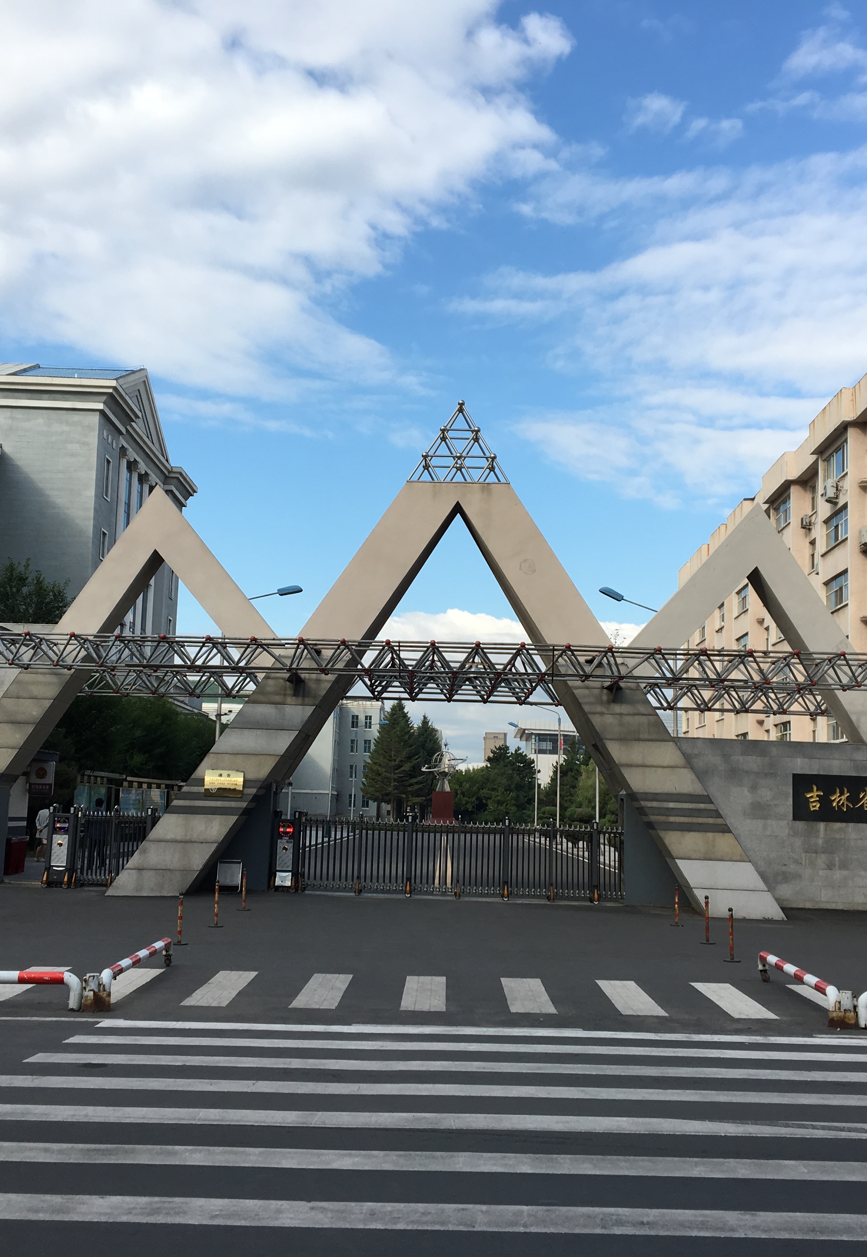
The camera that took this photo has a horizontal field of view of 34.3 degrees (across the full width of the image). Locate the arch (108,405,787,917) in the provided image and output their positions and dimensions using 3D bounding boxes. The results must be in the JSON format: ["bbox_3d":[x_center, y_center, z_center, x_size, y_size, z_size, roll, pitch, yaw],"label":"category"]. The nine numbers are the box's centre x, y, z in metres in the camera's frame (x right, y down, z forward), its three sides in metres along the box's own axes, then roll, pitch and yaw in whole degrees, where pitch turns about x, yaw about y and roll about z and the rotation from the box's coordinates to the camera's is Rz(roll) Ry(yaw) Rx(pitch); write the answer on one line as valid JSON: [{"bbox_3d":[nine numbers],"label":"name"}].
[{"bbox_3d":[0.377,0.437,26.431,12.240,9.410,1.050,2,-8,0],"label":"arch"}]

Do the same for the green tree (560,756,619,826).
[{"bbox_3d":[8.986,9.718,79.417,3.700,4.980,3.600,2,-8,0],"label":"green tree"}]

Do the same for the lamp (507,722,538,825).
[{"bbox_3d":[5.847,9.991,92.498,2.120,7.650,0.400,2,-8,0],"label":"lamp"}]

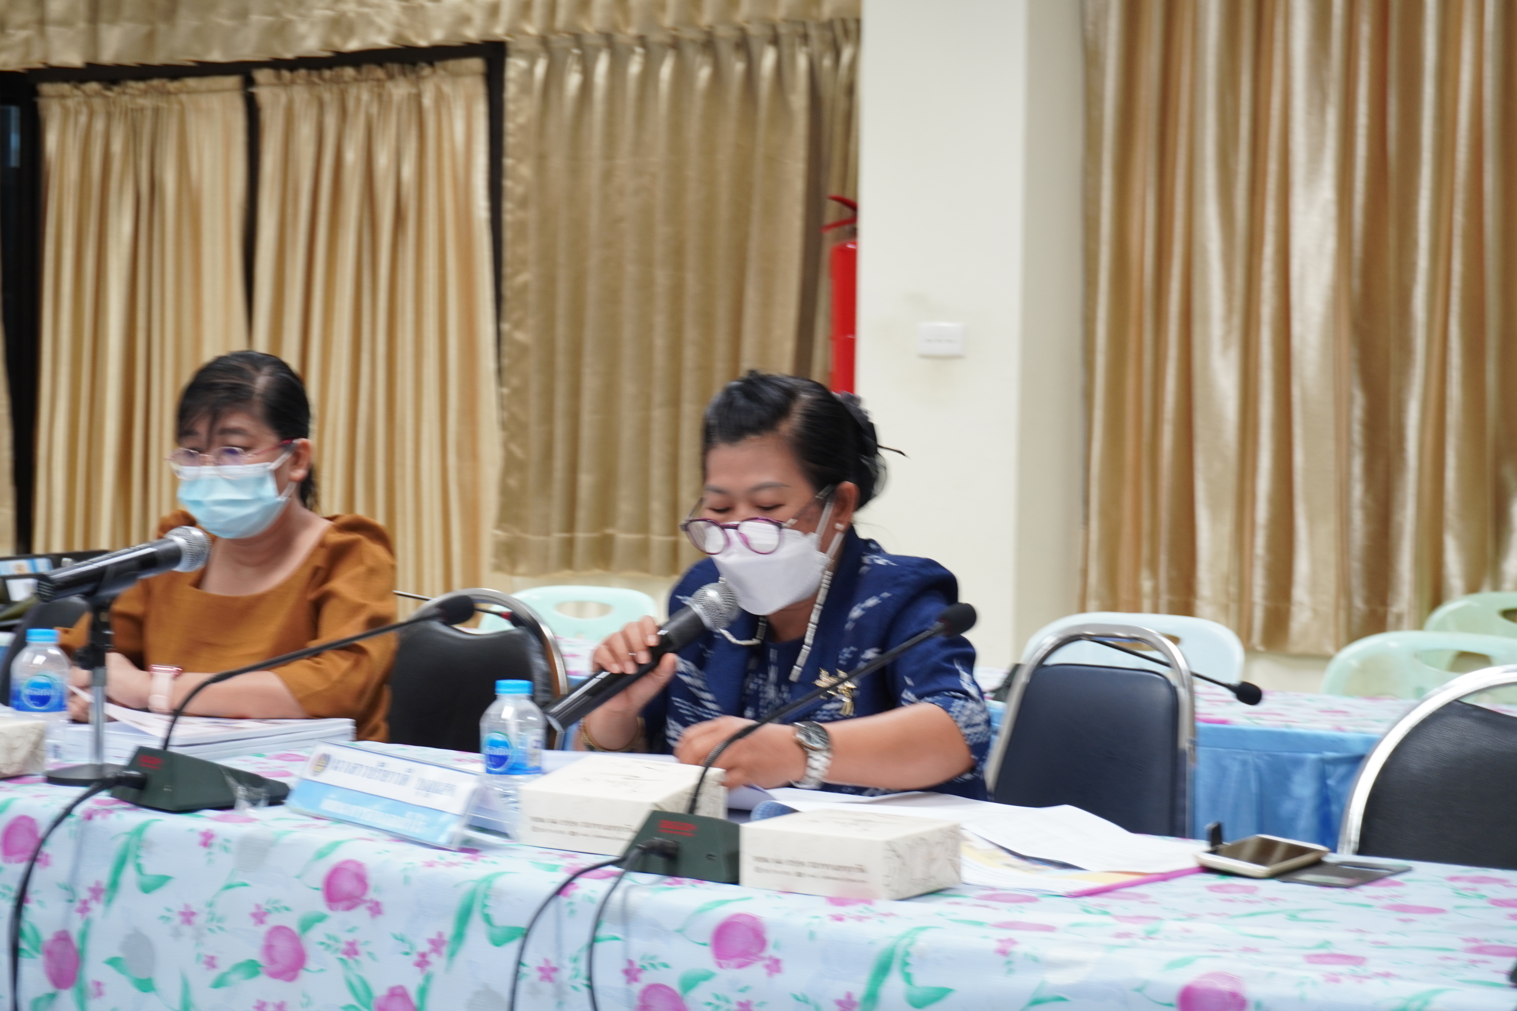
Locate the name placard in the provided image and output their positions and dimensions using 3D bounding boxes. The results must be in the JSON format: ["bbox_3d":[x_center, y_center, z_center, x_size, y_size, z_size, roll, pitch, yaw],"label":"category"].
[{"bbox_3d":[-0.325,0.263,2.718,0.075,0.063,0.313,0,3,-37],"label":"name placard"}]

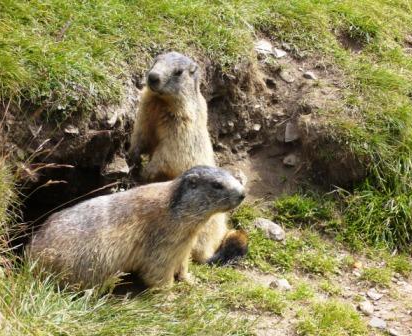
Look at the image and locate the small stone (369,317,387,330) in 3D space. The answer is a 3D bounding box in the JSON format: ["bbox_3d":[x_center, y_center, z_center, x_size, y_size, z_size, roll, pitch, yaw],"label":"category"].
[{"bbox_3d":[0.353,0.320,2.800,0.037,0.022,0.030,0,20,0],"label":"small stone"}]

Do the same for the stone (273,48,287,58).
[{"bbox_3d":[0.204,-0.313,3.720,0.034,0.020,0.029,0,20,0],"label":"stone"}]

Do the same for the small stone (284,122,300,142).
[{"bbox_3d":[0.216,-0.089,3.400,0.038,0.044,0.032,0,20,0],"label":"small stone"}]

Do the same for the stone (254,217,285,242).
[{"bbox_3d":[0.141,0.138,3.000,0.078,0.036,0.047,10,22,26],"label":"stone"}]

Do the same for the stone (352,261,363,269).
[{"bbox_3d":[0.320,0.204,2.870,0.020,0.012,0.017,0,20,0],"label":"stone"}]

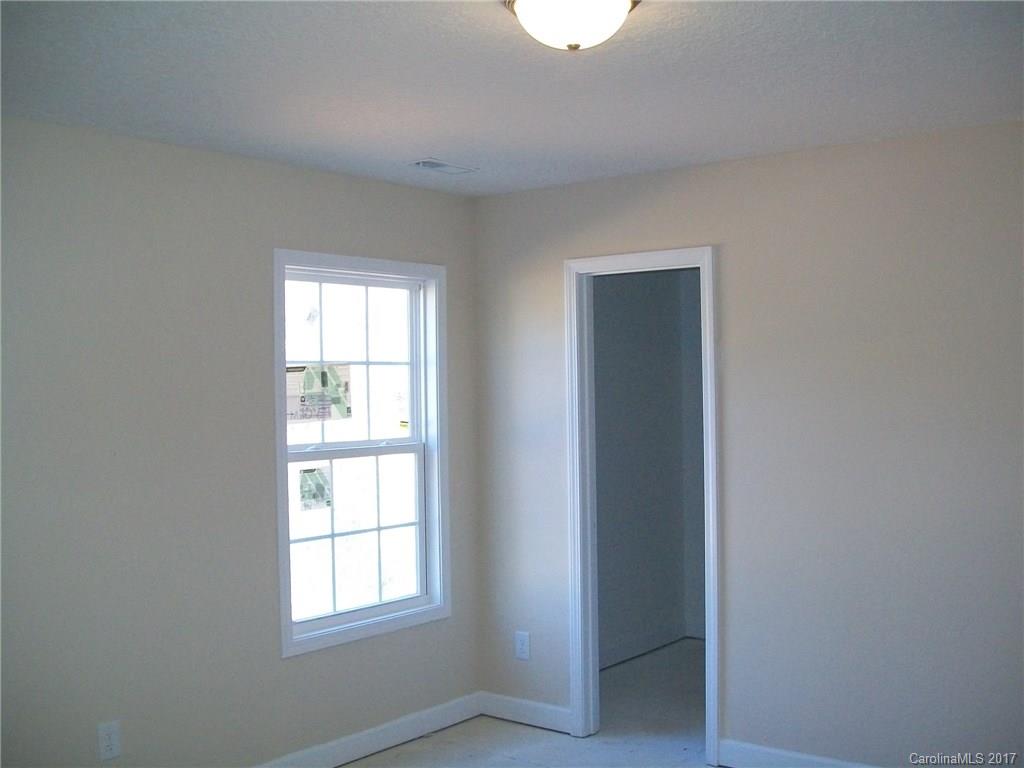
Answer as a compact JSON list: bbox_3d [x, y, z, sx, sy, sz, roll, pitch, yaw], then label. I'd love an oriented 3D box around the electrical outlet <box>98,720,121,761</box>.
[{"bbox_3d":[-1.324,1.173,3.504,0.010,0.119,0.074,-1,0,39],"label":"electrical outlet"}]

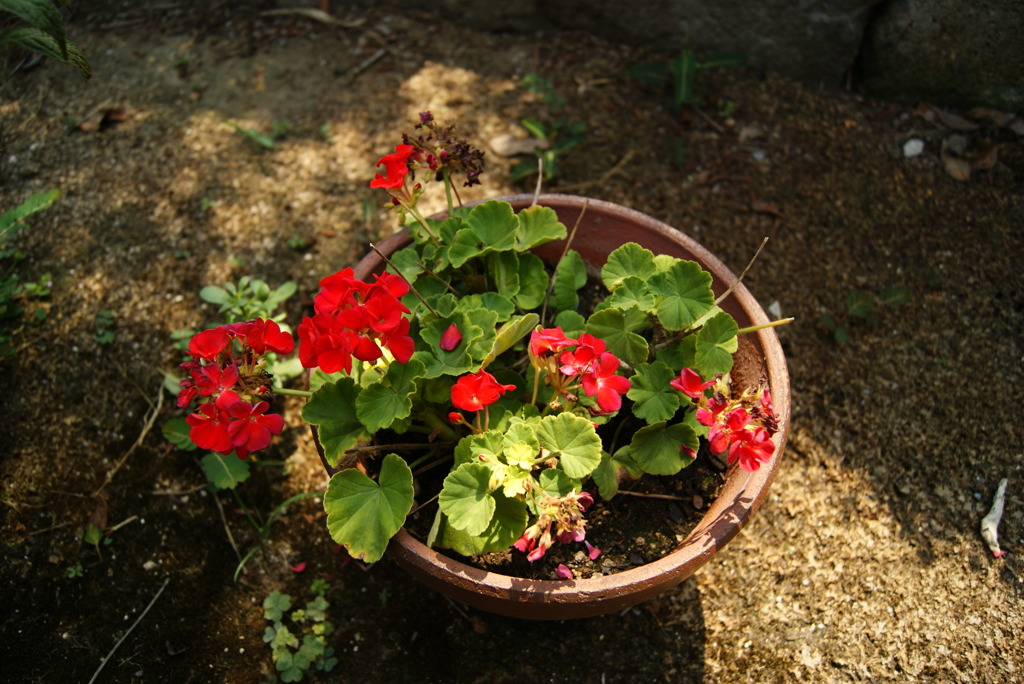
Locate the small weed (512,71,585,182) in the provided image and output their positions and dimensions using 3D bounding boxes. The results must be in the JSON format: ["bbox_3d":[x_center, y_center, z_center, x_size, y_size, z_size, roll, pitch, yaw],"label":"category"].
[{"bbox_3d":[0.051,-0.303,1.084,0.107,0.050,0.177,4,53,0],"label":"small weed"}]

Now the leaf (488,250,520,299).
[{"bbox_3d":[-0.007,-0.054,0.617,0.028,0.043,0.014,2,29,-1],"label":"leaf"}]

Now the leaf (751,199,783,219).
[{"bbox_3d":[0.293,-0.153,0.882,0.046,0.009,0.022,31,58,19],"label":"leaf"}]

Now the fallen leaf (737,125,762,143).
[{"bbox_3d":[0.311,-0.273,1.006,0.033,0.012,0.026,-8,55,-8],"label":"fallen leaf"}]

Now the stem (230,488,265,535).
[{"bbox_3d":[-0.217,0.139,0.631,0.004,0.004,0.045,-34,78,-23],"label":"stem"}]

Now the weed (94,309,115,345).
[{"bbox_3d":[-0.458,-0.018,0.864,0.022,0.017,0.039,4,53,0],"label":"weed"}]

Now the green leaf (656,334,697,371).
[{"bbox_3d":[0.126,0.008,0.584,0.034,0.012,0.034,17,74,11],"label":"green leaf"}]

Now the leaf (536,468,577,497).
[{"bbox_3d":[0.031,0.097,0.528,0.027,0.010,0.024,15,70,-2],"label":"leaf"}]

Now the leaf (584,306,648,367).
[{"bbox_3d":[0.076,-0.003,0.557,0.045,0.014,0.045,-44,75,-11],"label":"leaf"}]

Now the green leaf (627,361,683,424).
[{"bbox_3d":[0.102,0.036,0.548,0.041,0.013,0.047,2,70,6],"label":"green leaf"}]

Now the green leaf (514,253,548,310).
[{"bbox_3d":[0.015,-0.051,0.641,0.031,0.049,0.012,2,22,0],"label":"green leaf"}]

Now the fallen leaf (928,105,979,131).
[{"bbox_3d":[0.629,-0.319,1.092,0.068,0.015,0.023,38,60,25],"label":"fallen leaf"}]

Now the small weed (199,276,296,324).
[{"bbox_3d":[-0.258,-0.036,0.750,0.090,0.042,0.058,3,53,0],"label":"small weed"}]

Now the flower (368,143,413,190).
[{"bbox_3d":[-0.095,-0.139,0.608,0.031,0.030,0.032,-25,58,-19],"label":"flower"}]

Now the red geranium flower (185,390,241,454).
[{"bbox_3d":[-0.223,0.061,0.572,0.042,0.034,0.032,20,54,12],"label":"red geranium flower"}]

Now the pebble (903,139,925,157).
[{"bbox_3d":[0.520,-0.252,0.996,0.025,0.015,0.021,-13,55,-11],"label":"pebble"}]

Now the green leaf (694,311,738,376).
[{"bbox_3d":[0.157,0.001,0.593,0.043,0.012,0.047,18,62,-21],"label":"green leaf"}]

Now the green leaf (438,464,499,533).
[{"bbox_3d":[-0.027,0.096,0.473,0.037,0.012,0.043,-25,68,7],"label":"green leaf"}]

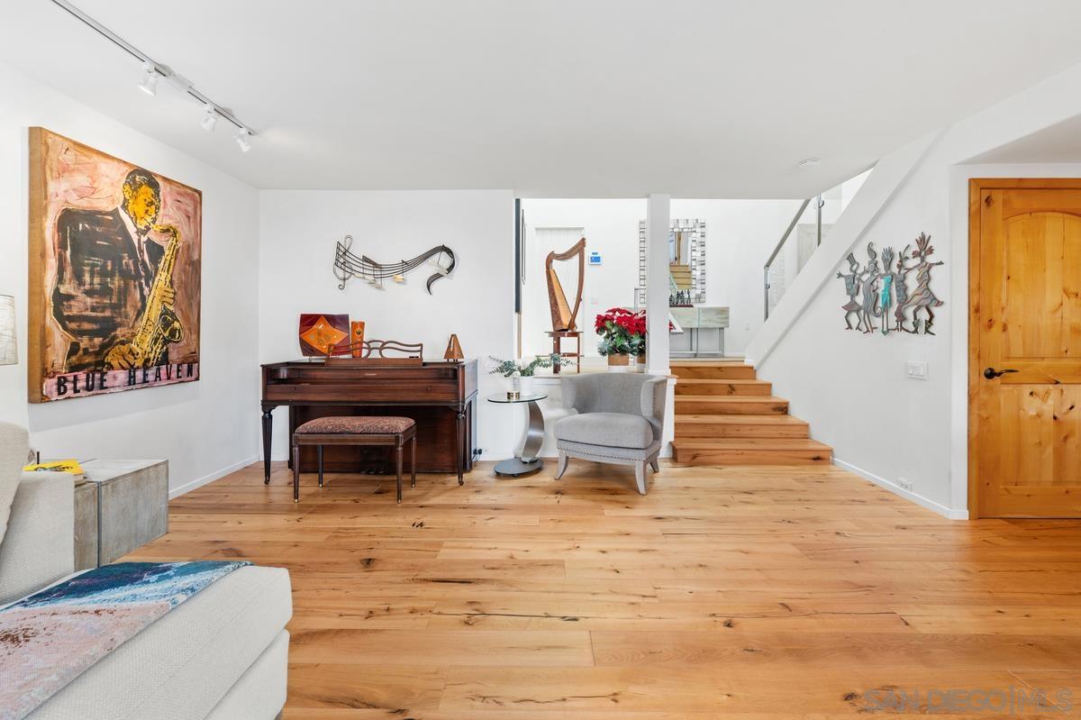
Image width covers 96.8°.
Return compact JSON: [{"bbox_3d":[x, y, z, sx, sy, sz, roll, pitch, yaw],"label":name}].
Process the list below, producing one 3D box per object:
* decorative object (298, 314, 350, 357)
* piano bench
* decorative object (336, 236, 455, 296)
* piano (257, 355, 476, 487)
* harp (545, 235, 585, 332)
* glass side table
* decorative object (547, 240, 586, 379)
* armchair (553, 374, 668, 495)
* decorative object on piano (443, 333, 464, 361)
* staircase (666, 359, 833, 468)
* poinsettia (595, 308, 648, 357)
[{"bbox_3d":[-1.805,-0.193,4.012,0.440,0.372,0.090,0,2,1],"label":"decorative object"},{"bbox_3d":[-1.309,0.706,3.434,0.750,0.515,0.395,0,2,1],"label":"piano bench"},{"bbox_3d":[-1.270,-0.835,4.208,1.075,0.495,0.060,0,2,1],"label":"decorative object"},{"bbox_3d":[-1.331,0.483,3.916,1.540,0.915,0.600,0,2,1],"label":"piano"},{"bbox_3d":[0.255,-0.775,4.963,0.430,0.952,0.250,2,3,36],"label":"harp"},{"bbox_3d":[-0.188,0.626,4.108,0.510,0.605,0.510,0,2,1],"label":"glass side table"},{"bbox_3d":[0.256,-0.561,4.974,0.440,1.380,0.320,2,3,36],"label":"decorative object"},{"bbox_3d":[0.581,0.533,3.907,0.710,0.810,0.730,1,3,29],"label":"armchair"},{"bbox_3d":[-0.710,-0.101,3.960,0.122,0.221,0.122,2,3,44],"label":"decorative object on piano"},{"bbox_3d":[1.901,0.497,5.088,1.349,0.750,1.829,0,2,1],"label":"staircase"},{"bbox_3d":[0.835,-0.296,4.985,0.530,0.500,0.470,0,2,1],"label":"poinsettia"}]

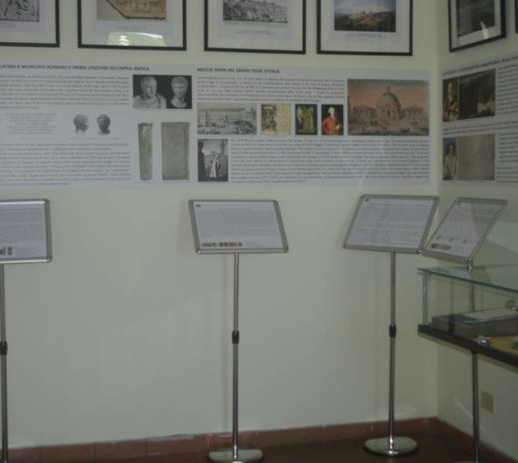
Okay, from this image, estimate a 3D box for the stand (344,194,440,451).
[{"bbox_3d":[0.689,0.476,4.595,0.455,1.300,0.285,2,4,38],"label":"stand"}]

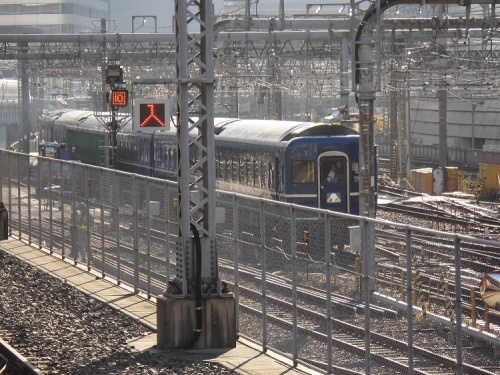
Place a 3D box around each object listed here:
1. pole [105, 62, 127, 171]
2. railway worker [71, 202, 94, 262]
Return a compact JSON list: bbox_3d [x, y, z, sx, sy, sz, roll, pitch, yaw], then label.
[{"bbox_3d":[-5.004,-1.574,111.000,0.900,6.100,0.700,0,2,-9],"label":"pole"},{"bbox_3d":[-4.848,1.310,85.800,0.640,1.750,0.420,0,2,-5],"label":"railway worker"}]

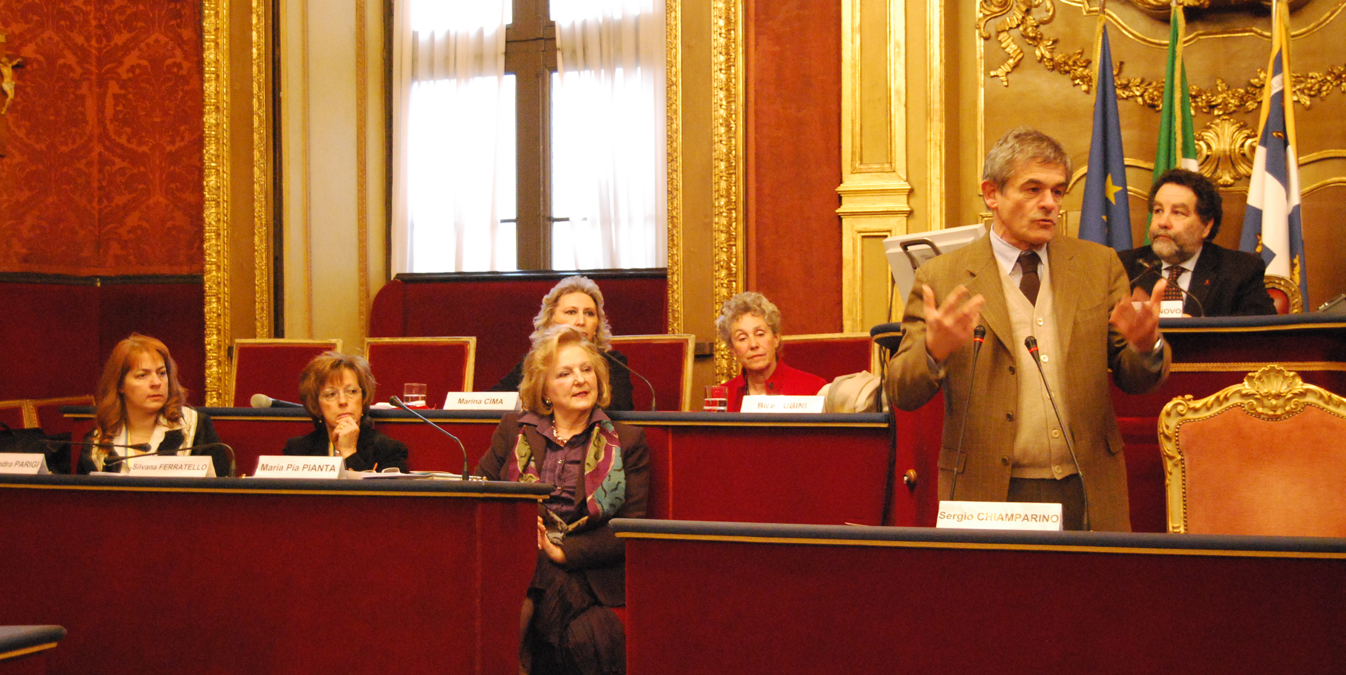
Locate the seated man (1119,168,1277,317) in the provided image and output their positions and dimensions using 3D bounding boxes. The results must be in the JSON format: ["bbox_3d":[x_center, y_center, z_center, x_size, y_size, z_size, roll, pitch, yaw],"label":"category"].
[{"bbox_3d":[1.571,0.139,5.907,0.580,1.300,0.700,-1,-1,22],"label":"seated man"}]

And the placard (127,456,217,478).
[{"bbox_3d":[-1.512,0.391,5.880,0.297,0.068,0.062,-1,-1,24],"label":"placard"}]

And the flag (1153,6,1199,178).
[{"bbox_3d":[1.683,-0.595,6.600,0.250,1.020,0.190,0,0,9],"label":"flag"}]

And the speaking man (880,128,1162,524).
[{"bbox_3d":[0.788,0.398,4.283,0.610,1.720,0.440,0,-1,-10],"label":"speaking man"}]

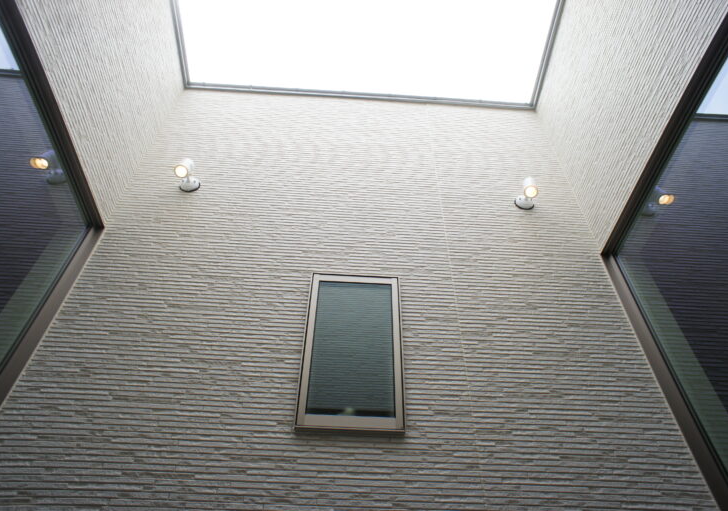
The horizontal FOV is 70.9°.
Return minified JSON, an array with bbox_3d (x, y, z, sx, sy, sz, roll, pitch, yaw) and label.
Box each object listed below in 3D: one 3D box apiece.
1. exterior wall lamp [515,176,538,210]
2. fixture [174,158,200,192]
[{"bbox_3d":[0.915,-0.350,2.848,0.116,0.143,0.174,3,-46,-1],"label":"exterior wall lamp"},{"bbox_3d":[-0.969,-0.442,2.792,0.116,0.146,0.186,3,-46,-1],"label":"fixture"}]

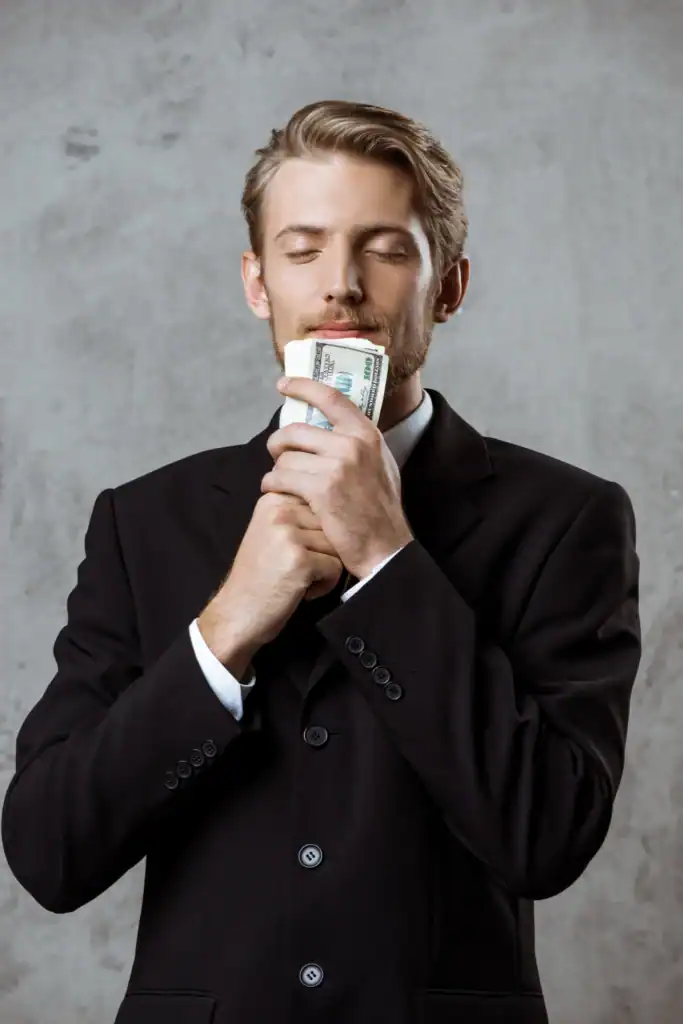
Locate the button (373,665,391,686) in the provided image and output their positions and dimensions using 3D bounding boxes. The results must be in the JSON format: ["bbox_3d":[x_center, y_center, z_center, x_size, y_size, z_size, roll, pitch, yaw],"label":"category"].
[{"bbox_3d":[0.032,0.131,2.385,0.015,0.015,0.004,0,7,0],"label":"button"}]

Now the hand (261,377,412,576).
[{"bbox_3d":[-0.002,-0.027,2.375,0.112,0.166,0.080,-20,2,-5],"label":"hand"}]

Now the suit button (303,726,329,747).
[{"bbox_3d":[-0.021,0.184,2.450,0.020,0.020,0.004,0,6,-3],"label":"suit button"}]

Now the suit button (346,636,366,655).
[{"bbox_3d":[0.011,0.106,2.370,0.015,0.015,0.004,0,7,0],"label":"suit button"}]

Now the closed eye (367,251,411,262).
[{"bbox_3d":[0.038,-0.209,2.445,0.036,0.010,0.012,0,-3,0],"label":"closed eye"}]

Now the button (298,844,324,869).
[{"bbox_3d":[-0.025,0.283,2.450,0.020,0.020,0.004,0,0,7],"label":"button"}]

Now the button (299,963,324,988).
[{"bbox_3d":[-0.025,0.381,2.455,0.020,0.020,0.004,0,0,7],"label":"button"}]

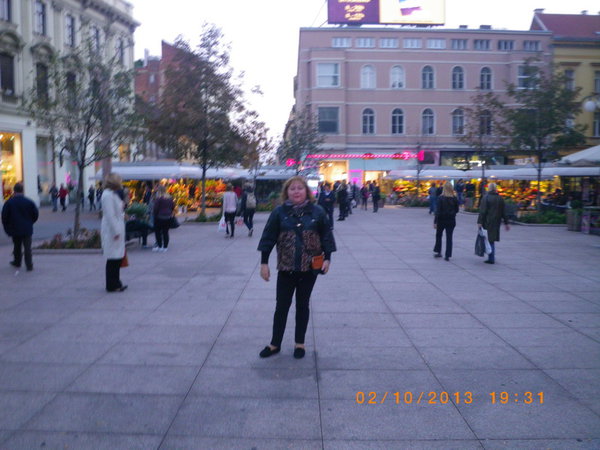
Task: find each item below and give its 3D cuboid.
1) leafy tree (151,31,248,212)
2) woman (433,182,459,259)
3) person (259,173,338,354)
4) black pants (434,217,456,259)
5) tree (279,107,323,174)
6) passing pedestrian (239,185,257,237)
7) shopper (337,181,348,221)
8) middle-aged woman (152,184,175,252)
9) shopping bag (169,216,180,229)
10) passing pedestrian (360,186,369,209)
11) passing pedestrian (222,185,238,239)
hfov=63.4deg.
[{"bbox_3d":[-4.429,-4.696,21.600,4.400,8.300,4.200,1,5,0],"label":"leafy tree"},{"bbox_3d":[3.150,-0.096,10.400,0.550,1.670,0.400,1,5,2],"label":"woman"},{"bbox_3d":[-0.033,0.394,4.610,0.720,1.680,0.420,1,5,0],"label":"person"},{"bbox_3d":[3.031,0.229,10.109,0.430,0.920,0.380,-1,5,-11],"label":"black pants"},{"bbox_3d":[0.104,-4.789,33.711,3.300,6.900,3.200,0,5,0],"label":"tree"},{"bbox_3d":[-1.564,-0.454,14.600,0.500,1.620,0.500,-2,6,-28],"label":"passing pedestrian"},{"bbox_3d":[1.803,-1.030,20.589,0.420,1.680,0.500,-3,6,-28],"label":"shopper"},{"bbox_3d":[-3.330,-0.183,11.774,0.540,1.630,0.380,-1,5,-15],"label":"middle-aged woman"},{"bbox_3d":[-3.051,-0.057,11.750,0.320,0.300,0.160,1,5,0],"label":"shopping bag"},{"bbox_3d":[4.092,-1.735,30.486,0.480,1.650,0.360,0,5,0],"label":"passing pedestrian"},{"bbox_3d":[-2.146,-0.462,14.914,0.500,1.670,0.360,0,5,5],"label":"passing pedestrian"}]

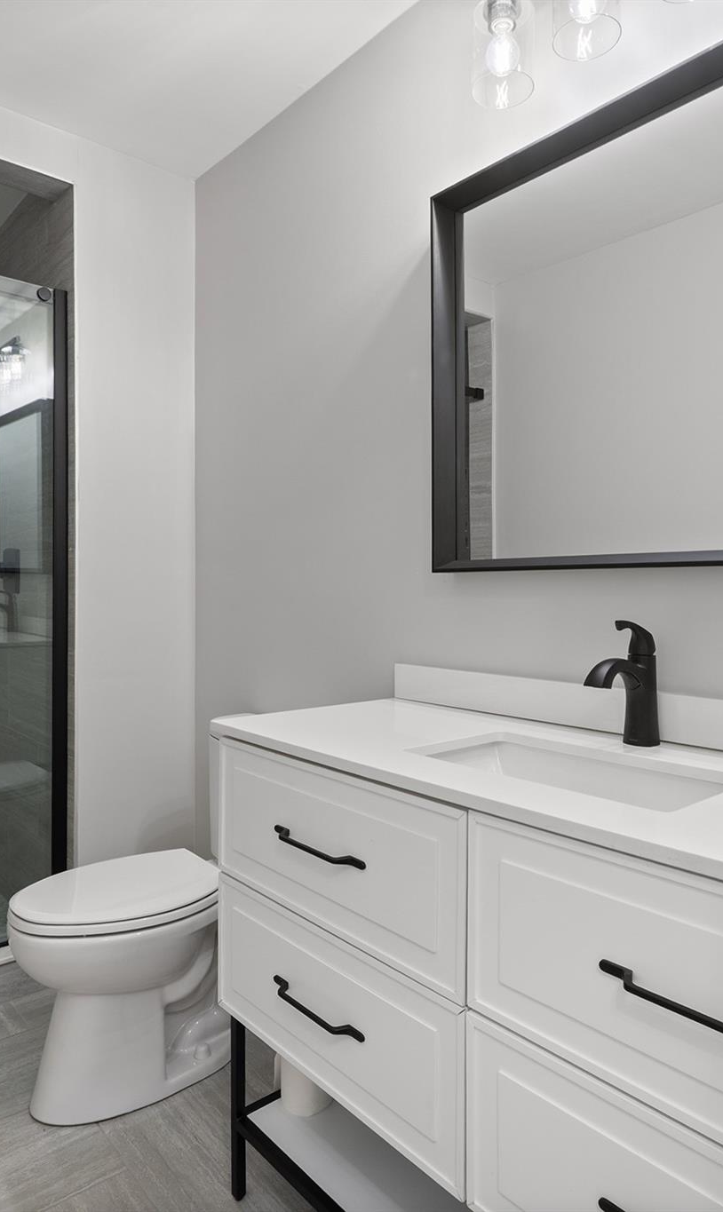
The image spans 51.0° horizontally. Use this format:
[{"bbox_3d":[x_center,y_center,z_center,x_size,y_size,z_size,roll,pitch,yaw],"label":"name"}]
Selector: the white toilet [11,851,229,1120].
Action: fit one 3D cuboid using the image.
[{"bbox_3d":[-0.399,0.652,1.706,0.750,0.715,0.440,0,1,-41],"label":"white toilet"}]

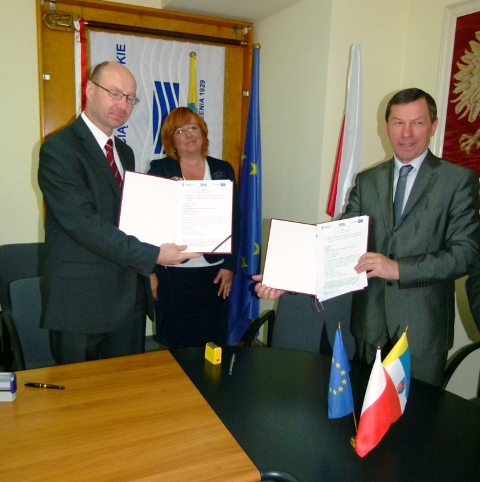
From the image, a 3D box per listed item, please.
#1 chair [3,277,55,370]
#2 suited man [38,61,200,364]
[{"bbox_3d":[-0.707,0.646,1.950,0.600,0.880,0.600,-4,12,-25],"label":"chair"},{"bbox_3d":[-0.472,0.234,1.740,0.550,1.780,0.580,-8,14,-42],"label":"suited man"}]

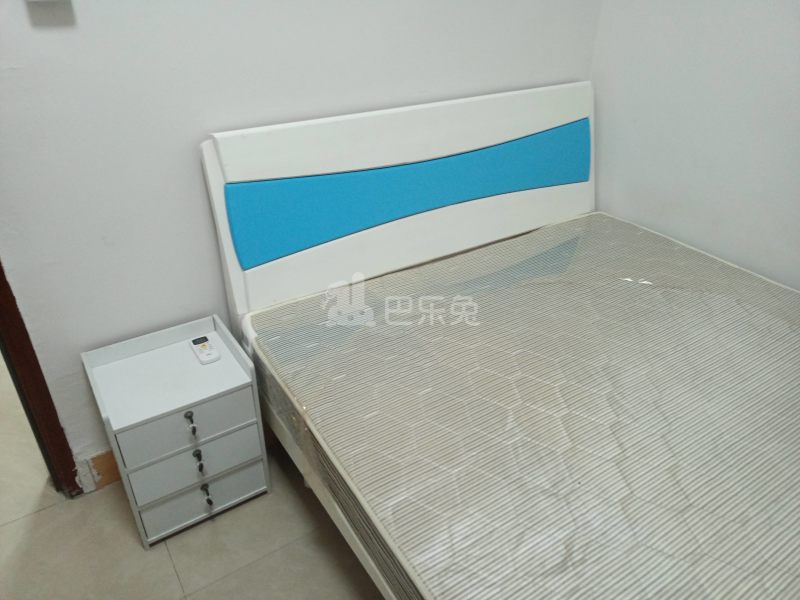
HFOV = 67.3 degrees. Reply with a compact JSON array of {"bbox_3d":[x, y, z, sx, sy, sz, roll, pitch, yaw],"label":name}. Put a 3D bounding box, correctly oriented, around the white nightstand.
[{"bbox_3d":[-0.648,0.378,1.782,0.383,0.505,0.299,-18,37,-29],"label":"white nightstand"}]

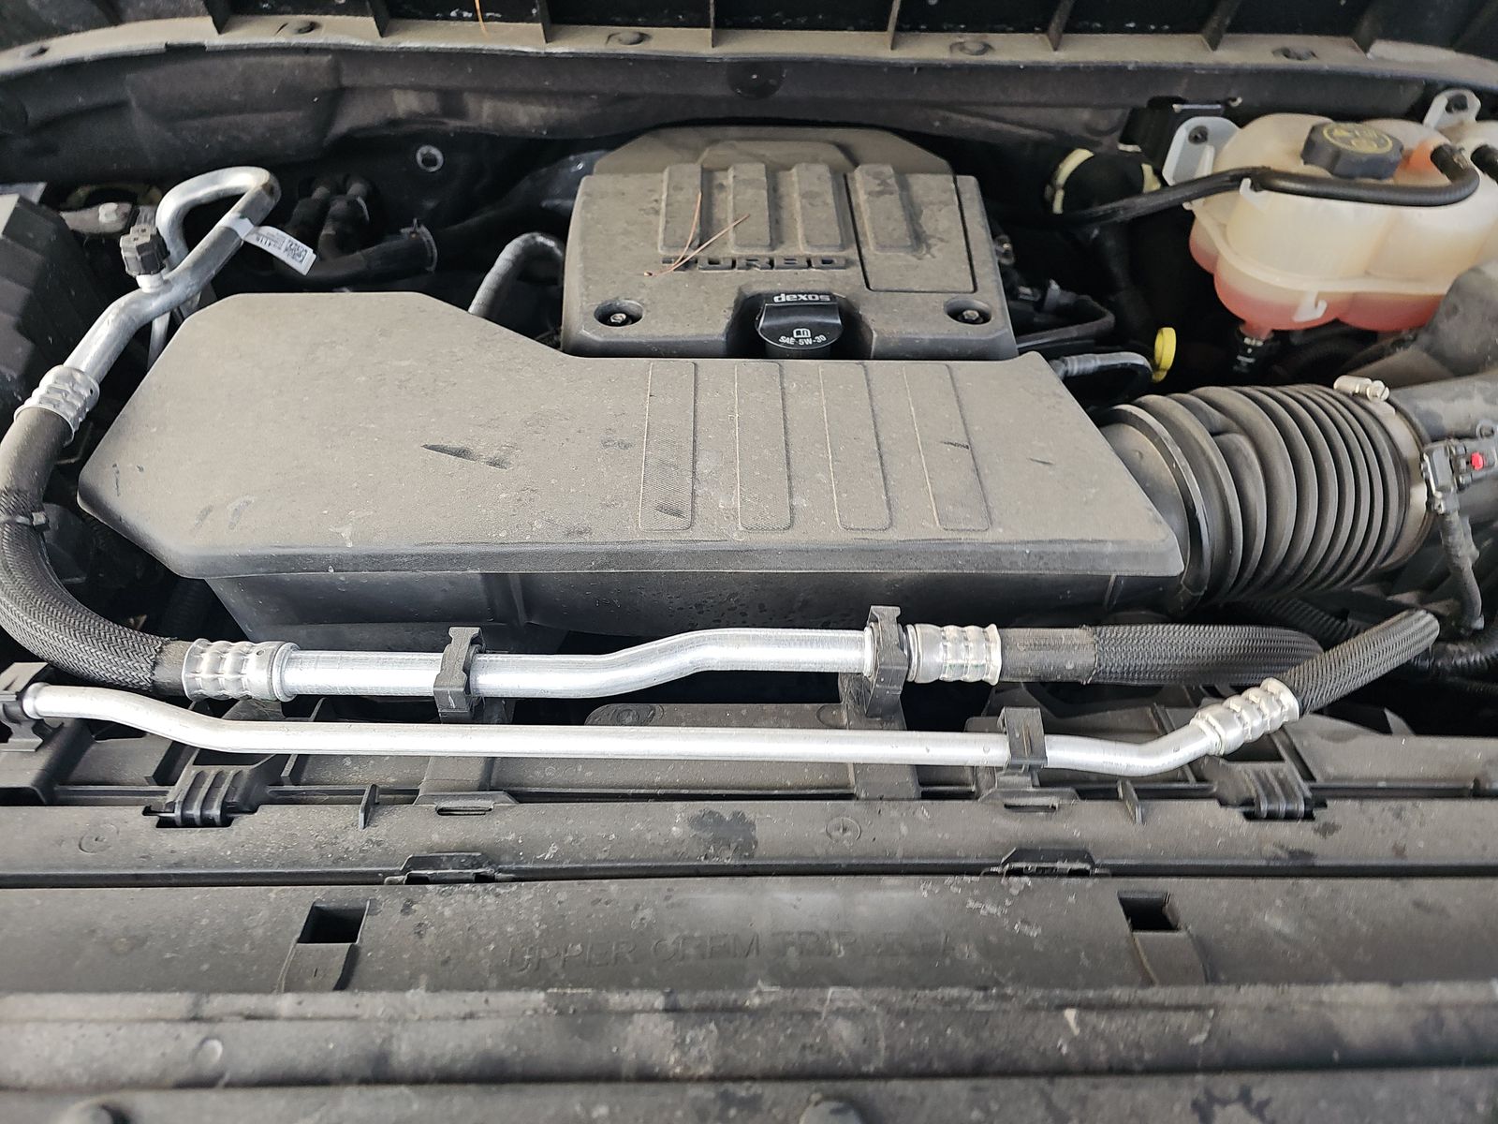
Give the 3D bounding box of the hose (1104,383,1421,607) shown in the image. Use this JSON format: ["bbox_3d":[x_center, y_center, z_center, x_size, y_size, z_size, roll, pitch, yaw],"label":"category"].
[{"bbox_3d":[0.278,-0.038,0.583,0.172,0.124,0.124,-9,48,-18],"label":"hose"}]

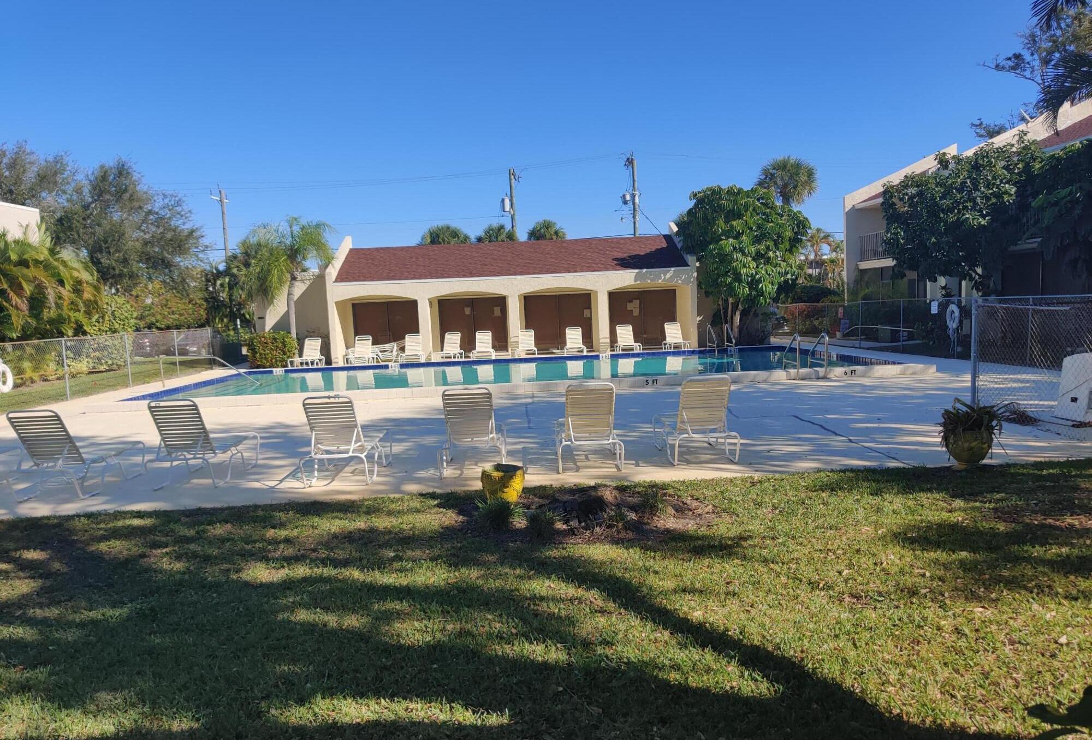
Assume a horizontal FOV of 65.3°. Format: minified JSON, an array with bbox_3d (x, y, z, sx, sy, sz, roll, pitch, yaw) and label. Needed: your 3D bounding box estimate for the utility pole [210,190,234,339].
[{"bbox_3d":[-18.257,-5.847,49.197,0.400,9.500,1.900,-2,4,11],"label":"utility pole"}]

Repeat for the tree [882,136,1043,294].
[{"bbox_3d":[10.345,-3.012,21.144,3.600,5.200,3.600,-3,4,-1],"label":"tree"}]

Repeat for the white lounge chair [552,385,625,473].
[{"bbox_3d":[0.461,0.552,9.455,0.670,0.960,1.530,-3,4,0],"label":"white lounge chair"}]

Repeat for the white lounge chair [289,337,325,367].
[{"bbox_3d":[-7.605,-0.477,27.118,0.680,0.950,1.450,-2,4,5],"label":"white lounge chair"}]

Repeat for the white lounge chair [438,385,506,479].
[{"bbox_3d":[-0.793,0.605,9.410,0.670,0.960,1.530,-3,4,-1],"label":"white lounge chair"}]

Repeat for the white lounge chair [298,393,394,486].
[{"bbox_3d":[-2.170,0.681,9.374,0.670,0.960,1.530,-2,4,1],"label":"white lounge chair"}]

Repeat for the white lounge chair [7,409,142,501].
[{"bbox_3d":[-5.031,0.804,9.195,0.670,0.960,1.530,-2,4,1],"label":"white lounge chair"}]

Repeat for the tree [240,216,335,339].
[{"bbox_3d":[-8.474,-2.561,28.155,2.950,5.000,2.950,-3,4,-1],"label":"tree"}]

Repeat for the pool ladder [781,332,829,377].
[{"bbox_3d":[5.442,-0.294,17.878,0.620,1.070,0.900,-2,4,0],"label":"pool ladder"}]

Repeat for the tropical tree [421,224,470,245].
[{"bbox_3d":[-5.817,-5.295,50.724,3.000,6.773,3.000,-2,4,0],"label":"tropical tree"}]

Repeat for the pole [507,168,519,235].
[{"bbox_3d":[-1.933,-7.462,53.580,0.650,10.313,0.550,-2,4,0],"label":"pole"}]

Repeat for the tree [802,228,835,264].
[{"bbox_3d":[14.705,-5.041,45.798,1.800,5.237,1.800,-2,4,0],"label":"tree"}]

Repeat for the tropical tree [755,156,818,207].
[{"bbox_3d":[12.452,-6.507,43.672,3.200,8.680,3.200,-2,4,0],"label":"tropical tree"}]

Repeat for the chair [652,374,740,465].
[{"bbox_3d":[1.644,0.477,9.500,0.680,0.950,1.450,-3,4,-2],"label":"chair"}]

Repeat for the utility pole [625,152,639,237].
[{"bbox_3d":[5.379,-7.604,50.584,0.700,10.418,0.600,-2,4,0],"label":"utility pole"}]

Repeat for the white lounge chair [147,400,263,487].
[{"bbox_3d":[-3.762,0.723,9.360,0.680,0.950,1.450,-2,4,0],"label":"white lounge chair"}]

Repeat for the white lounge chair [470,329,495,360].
[{"bbox_3d":[-1.972,-0.730,26.974,0.670,0.930,1.500,-3,4,-4],"label":"white lounge chair"}]

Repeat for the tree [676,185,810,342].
[{"bbox_3d":[6.488,-3.359,28.047,4.400,5.323,4.300,-2,4,0],"label":"tree"}]

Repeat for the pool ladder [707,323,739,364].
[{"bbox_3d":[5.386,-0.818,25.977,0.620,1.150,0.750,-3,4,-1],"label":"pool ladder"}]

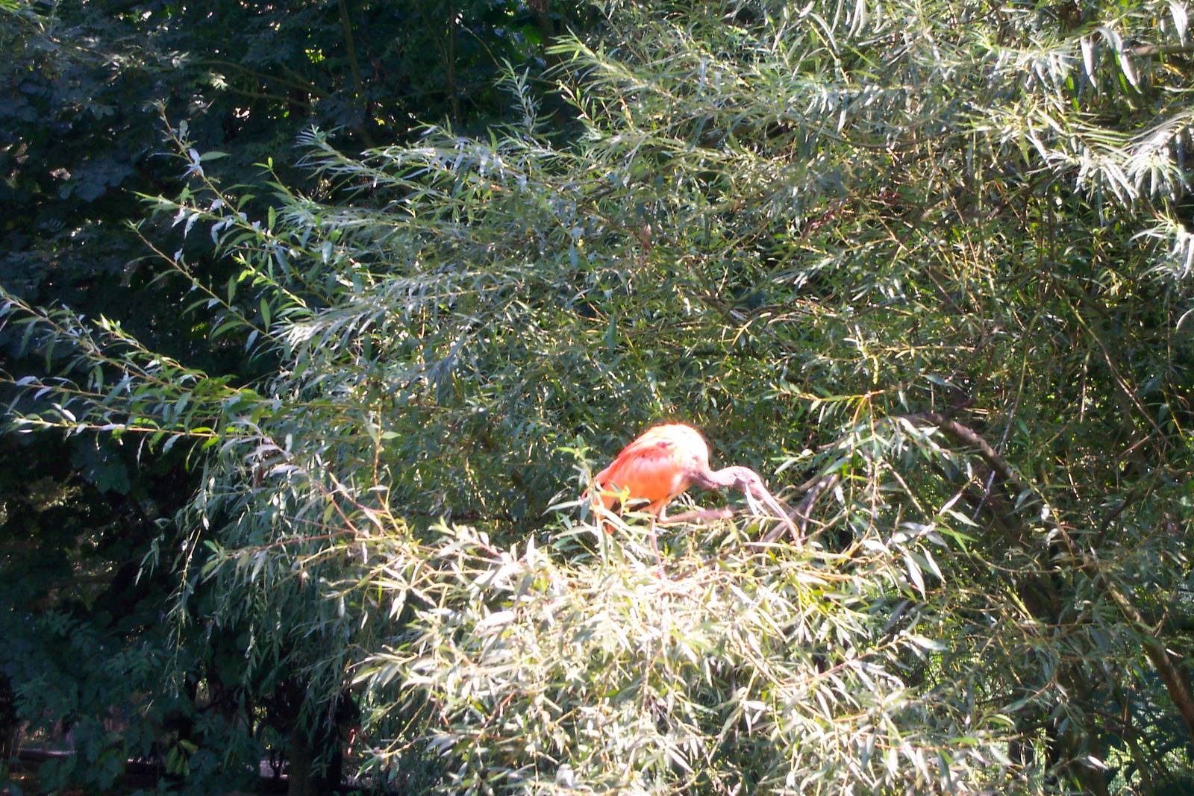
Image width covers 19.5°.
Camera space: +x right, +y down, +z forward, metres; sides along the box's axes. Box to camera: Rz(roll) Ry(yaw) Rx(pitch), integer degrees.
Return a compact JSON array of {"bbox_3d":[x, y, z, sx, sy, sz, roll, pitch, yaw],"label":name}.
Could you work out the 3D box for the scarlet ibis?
[{"bbox_3d":[0.194,0.211,7.000,0.425,0.320,0.160,-1,-3,12],"label":"scarlet ibis"}]

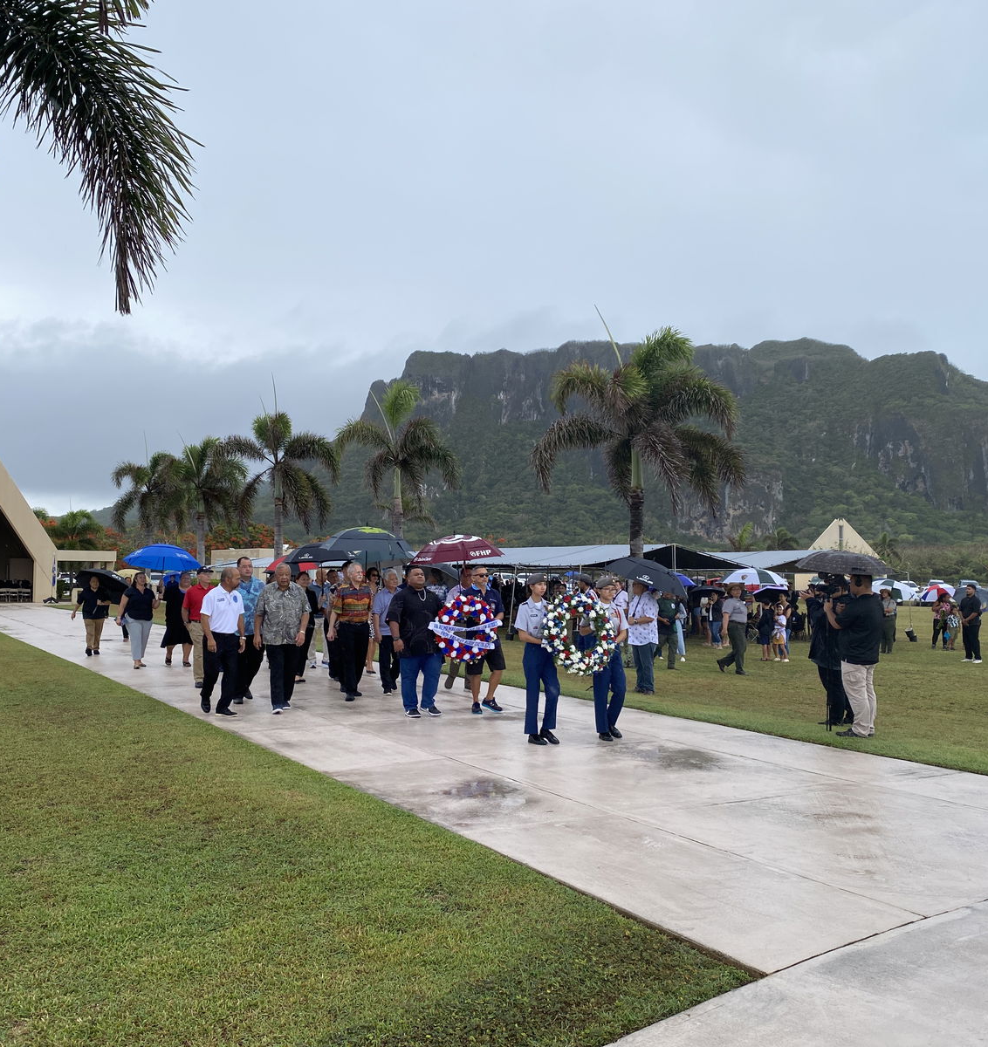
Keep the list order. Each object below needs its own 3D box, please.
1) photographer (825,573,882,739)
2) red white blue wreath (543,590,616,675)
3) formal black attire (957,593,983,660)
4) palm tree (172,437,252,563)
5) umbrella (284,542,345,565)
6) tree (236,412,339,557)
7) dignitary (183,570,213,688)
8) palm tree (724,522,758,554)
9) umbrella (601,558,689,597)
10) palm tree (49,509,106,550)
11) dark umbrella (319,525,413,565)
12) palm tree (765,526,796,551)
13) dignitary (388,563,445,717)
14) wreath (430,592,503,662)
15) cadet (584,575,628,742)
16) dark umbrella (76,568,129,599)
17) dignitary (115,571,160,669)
[{"bbox_3d":[3.724,1.366,10.850,0.580,1.710,0.560,-2,-4,37],"label":"photographer"},{"bbox_3d":[0.818,1.040,9.950,0.740,0.800,0.200,2,-3,-27],"label":"red white blue wreath"},{"bbox_3d":[10.533,2.292,23.200,0.400,1.520,0.540,2,-3,-31],"label":"formal black attire"},{"bbox_3d":[-11.968,0.137,44.000,3.900,7.500,3.900,1,-3,-15],"label":"palm tree"},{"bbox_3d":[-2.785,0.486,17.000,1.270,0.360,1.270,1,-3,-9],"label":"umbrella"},{"bbox_3d":[-6.737,-0.177,34.000,3.300,6.900,3.300,2,-3,-31],"label":"tree"},{"bbox_3d":[-4.206,1.477,14.950,0.500,1.720,0.380,2,-3,-30],"label":"dignitary"},{"bbox_3d":[21.722,3.397,92.000,3.000,7.000,3.000,0,-3,14],"label":"palm tree"},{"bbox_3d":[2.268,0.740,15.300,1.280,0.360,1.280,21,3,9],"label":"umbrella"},{"bbox_3d":[-27.777,2.075,70.000,3.800,6.000,3.800,2,-3,-22],"label":"palm tree"},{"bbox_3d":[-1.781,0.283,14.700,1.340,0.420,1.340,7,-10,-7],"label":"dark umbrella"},{"bbox_3d":[26.212,3.695,96.000,2.800,6.900,2.800,-1,-3,16],"label":"palm tree"},{"bbox_3d":[-0.894,1.347,12.100,0.640,1.740,0.450,2,-3,-27],"label":"dignitary"},{"bbox_3d":[-0.305,1.167,11.750,0.820,0.780,0.200,2,-3,-27],"label":"wreath"},{"bbox_3d":[1.098,1.322,10.250,0.480,1.620,0.400,2,-3,-28],"label":"cadet"},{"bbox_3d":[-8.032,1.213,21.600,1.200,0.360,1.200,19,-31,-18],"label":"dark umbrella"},{"bbox_3d":[-6.011,1.648,17.700,0.680,1.650,0.450,2,-3,-28],"label":"dignitary"}]

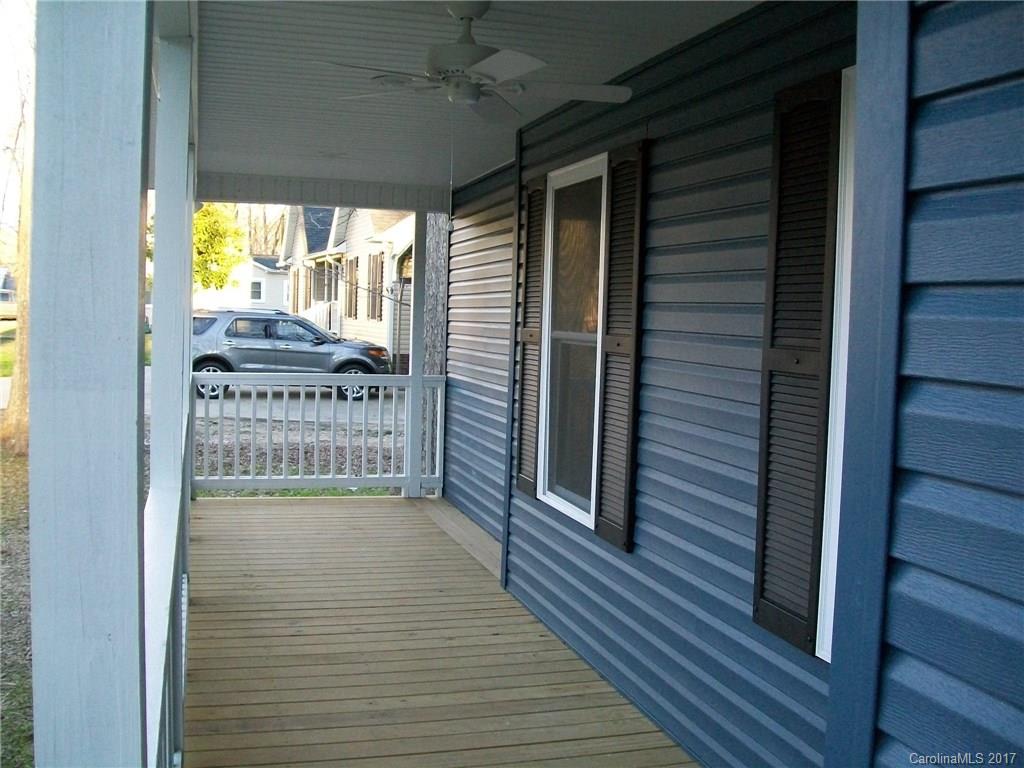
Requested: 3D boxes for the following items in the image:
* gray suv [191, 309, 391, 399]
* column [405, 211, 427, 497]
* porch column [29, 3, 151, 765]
[{"bbox_3d":[-4.940,-0.640,22.120,5.000,1.790,2.020,1,4,-16],"label":"gray suv"},{"bbox_3d":[-0.749,-0.222,8.406,0.094,2.250,0.094,1,4,-17],"label":"column"},{"bbox_3d":[-0.384,0.287,0.964,0.092,2.250,0.092,1,4,-17],"label":"porch column"}]

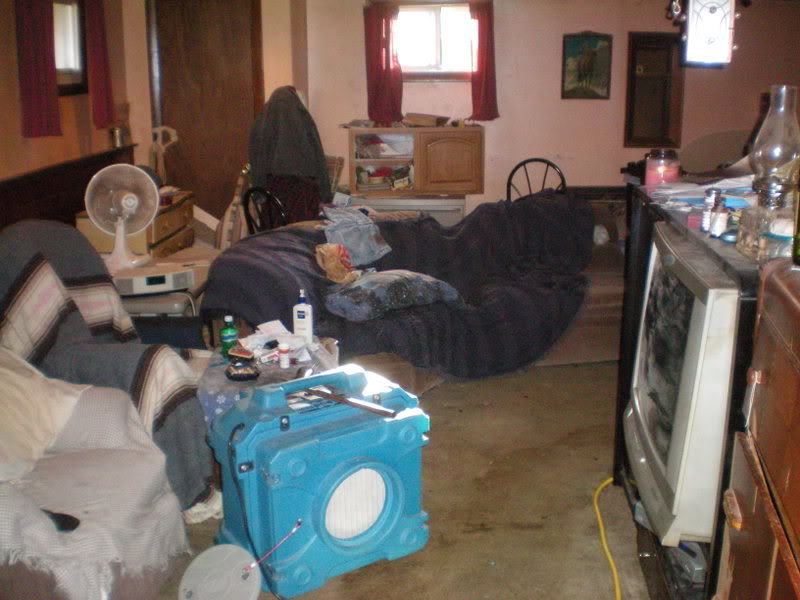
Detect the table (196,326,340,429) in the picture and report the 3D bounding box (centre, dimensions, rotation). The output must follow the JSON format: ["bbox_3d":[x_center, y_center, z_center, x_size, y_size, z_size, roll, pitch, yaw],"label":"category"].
[{"bbox_3d":[-0.460,0.440,3.277,0.500,0.500,0.600,0,13,0],"label":"table"}]

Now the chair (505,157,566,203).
[{"bbox_3d":[0.956,-0.430,6.002,0.440,1.000,0.480,0,13,0],"label":"chair"}]

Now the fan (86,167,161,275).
[{"bbox_3d":[-1.453,-0.427,4.599,0.390,0.520,0.260,-7,14,-27],"label":"fan"}]

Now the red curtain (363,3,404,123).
[{"bbox_3d":[-0.130,-1.793,6.700,0.300,0.910,0.090,0,13,0],"label":"red curtain"}]

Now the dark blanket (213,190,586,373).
[{"bbox_3d":[0.002,-0.138,5.025,2.100,0.860,0.950,3,13,12],"label":"dark blanket"}]

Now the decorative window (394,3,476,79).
[{"bbox_3d":[0.256,-1.968,6.712,0.680,0.570,0.090,0,13,0],"label":"decorative window"}]

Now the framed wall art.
[{"bbox_3d":[1.435,-1.796,6.755,0.385,0.515,0.030,0,13,0],"label":"framed wall art"}]

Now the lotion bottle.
[{"bbox_3d":[-0.386,0.064,3.510,0.078,0.225,0.050,0,13,-2],"label":"lotion bottle"}]

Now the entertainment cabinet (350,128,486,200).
[{"bbox_3d":[0.119,-1.073,6.718,1.020,0.520,0.420,0,13,0],"label":"entertainment cabinet"}]

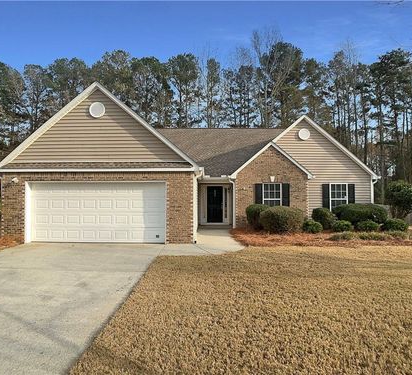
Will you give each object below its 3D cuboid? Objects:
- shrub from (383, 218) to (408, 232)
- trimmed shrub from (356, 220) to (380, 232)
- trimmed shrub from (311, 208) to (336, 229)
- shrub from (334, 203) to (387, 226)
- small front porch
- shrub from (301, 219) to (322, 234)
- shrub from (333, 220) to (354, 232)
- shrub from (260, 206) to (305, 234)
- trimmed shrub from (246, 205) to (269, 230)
[{"bbox_3d":[8.599,1.736,18.371,1.200,0.600,1.050,0,-1,0],"label":"shrub"},{"bbox_3d":[7.331,1.765,18.271,1.050,0.540,0.950,0,-1,0],"label":"trimmed shrub"},{"bbox_3d":[5.568,1.512,18.976,1.150,1.070,1.100,0,-1,0],"label":"trimmed shrub"},{"bbox_3d":[7.297,1.424,19.077,2.600,1.250,1.500,0,-1,0],"label":"shrub"},{"bbox_3d":[0.566,0.883,21.187,1.850,2.350,2.100,0,-1,0],"label":"small front porch"},{"bbox_3d":[4.710,1.715,17.772,0.900,0.620,0.880,0,-1,0],"label":"shrub"},{"bbox_3d":[6.200,1.765,18.271,0.950,0.540,0.900,0,-1,0],"label":"shrub"},{"bbox_3d":[3.367,1.425,17.777,1.900,1.200,1.500,0,-1,0],"label":"shrub"},{"bbox_3d":[2.464,1.434,18.777,1.200,1.220,1.150,0,-1,0],"label":"trimmed shrub"}]

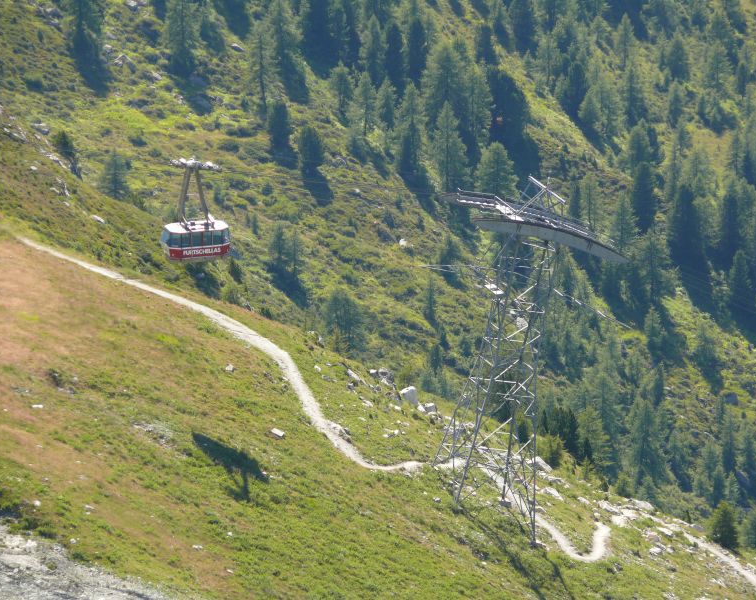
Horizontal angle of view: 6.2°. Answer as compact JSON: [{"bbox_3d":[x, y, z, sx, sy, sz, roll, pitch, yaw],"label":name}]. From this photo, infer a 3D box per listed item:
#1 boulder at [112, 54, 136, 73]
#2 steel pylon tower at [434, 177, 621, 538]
[{"bbox_3d":[-24.698,-23.042,680.000,2.300,1.350,1.700,0,15,0],"label":"boulder"},{"bbox_3d":[10.461,4.272,559.500,14.400,29.000,8.200,6,12,-22],"label":"steel pylon tower"}]

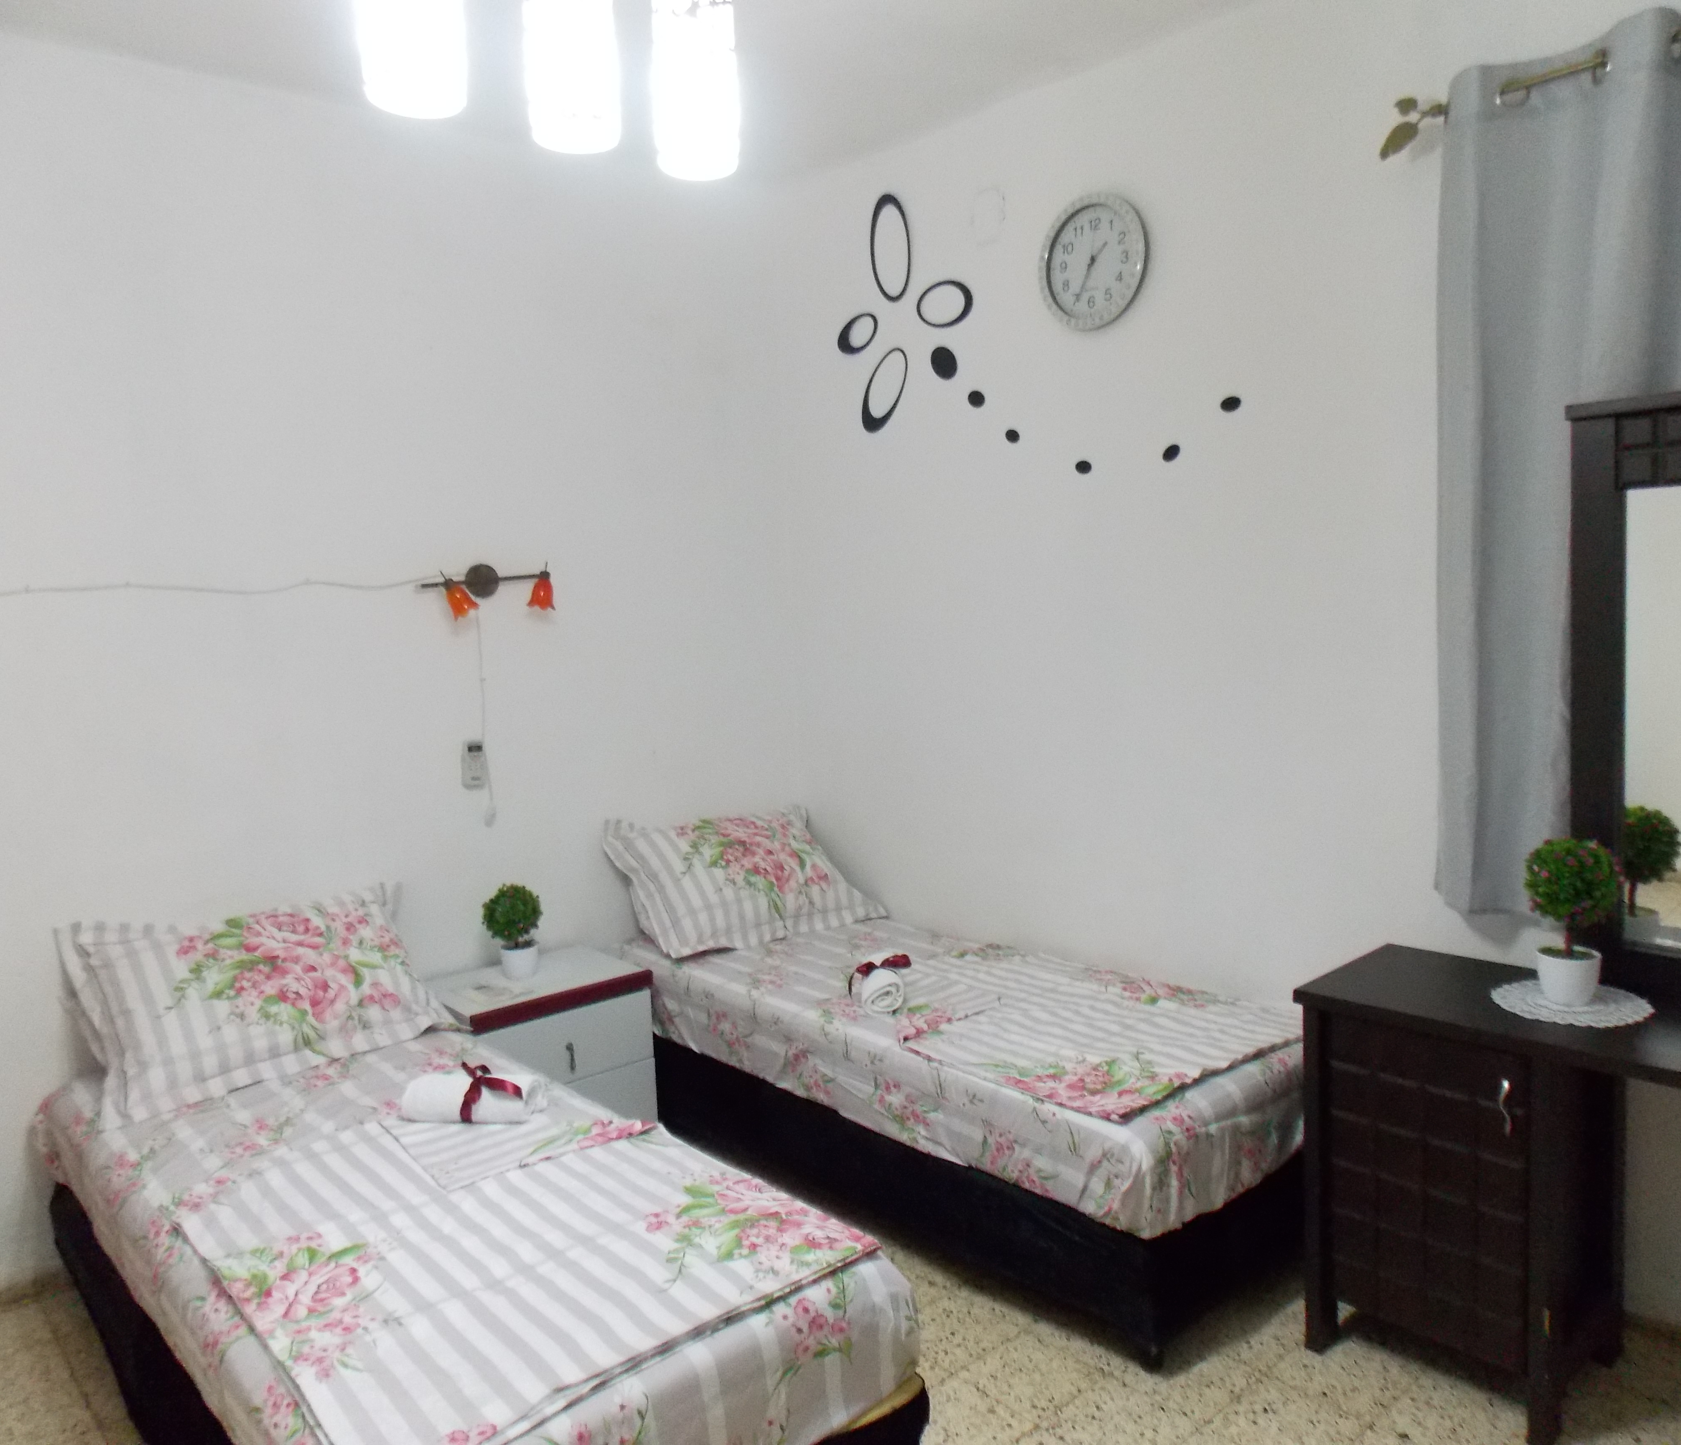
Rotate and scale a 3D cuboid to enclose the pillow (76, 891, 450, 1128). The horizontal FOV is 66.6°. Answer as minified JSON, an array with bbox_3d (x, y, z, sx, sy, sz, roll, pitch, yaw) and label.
[{"bbox_3d":[-1.293,0.608,2.911,0.710,0.450,0.160,-8,-33,-40],"label":"pillow"}]

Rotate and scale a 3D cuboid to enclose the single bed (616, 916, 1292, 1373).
[{"bbox_3d":[0.242,0.874,3.280,0.815,0.457,1.895,-8,8,-40],"label":"single bed"}]

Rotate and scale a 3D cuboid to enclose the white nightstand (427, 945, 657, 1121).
[{"bbox_3d":[-0.799,0.909,3.393,0.495,0.482,0.390,-8,8,-40],"label":"white nightstand"}]

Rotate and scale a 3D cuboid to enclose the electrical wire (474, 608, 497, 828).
[{"bbox_3d":[-0.957,-0.011,3.448,0.035,0.600,0.020,-8,8,-40],"label":"electrical wire"}]

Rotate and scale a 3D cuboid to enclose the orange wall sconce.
[{"bbox_3d":[-0.931,-0.352,3.385,0.375,0.140,0.125,-8,8,-40],"label":"orange wall sconce"}]

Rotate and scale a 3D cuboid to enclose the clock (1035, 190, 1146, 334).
[{"bbox_3d":[0.613,-1.118,3.101,0.045,0.315,0.315,-8,8,-40],"label":"clock"}]

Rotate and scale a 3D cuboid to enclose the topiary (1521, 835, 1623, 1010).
[{"bbox_3d":[1.267,0.335,2.219,0.172,0.287,0.172,-8,8,-40],"label":"topiary"}]

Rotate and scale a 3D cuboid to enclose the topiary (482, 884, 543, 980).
[{"bbox_3d":[-0.865,0.544,3.386,0.160,0.255,0.160,-8,8,-40],"label":"topiary"}]

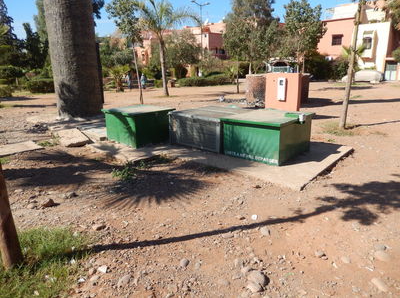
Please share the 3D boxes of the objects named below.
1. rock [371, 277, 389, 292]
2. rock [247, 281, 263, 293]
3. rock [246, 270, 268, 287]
[{"bbox_3d":[1.243,0.942,2.000,0.070,0.047,0.113,-7,16,-23],"label":"rock"},{"bbox_3d":[0.392,0.995,2.080,0.106,0.059,0.094,1,15,11],"label":"rock"},{"bbox_3d":[0.406,0.918,2.046,0.140,0.084,0.132,3,15,12],"label":"rock"}]

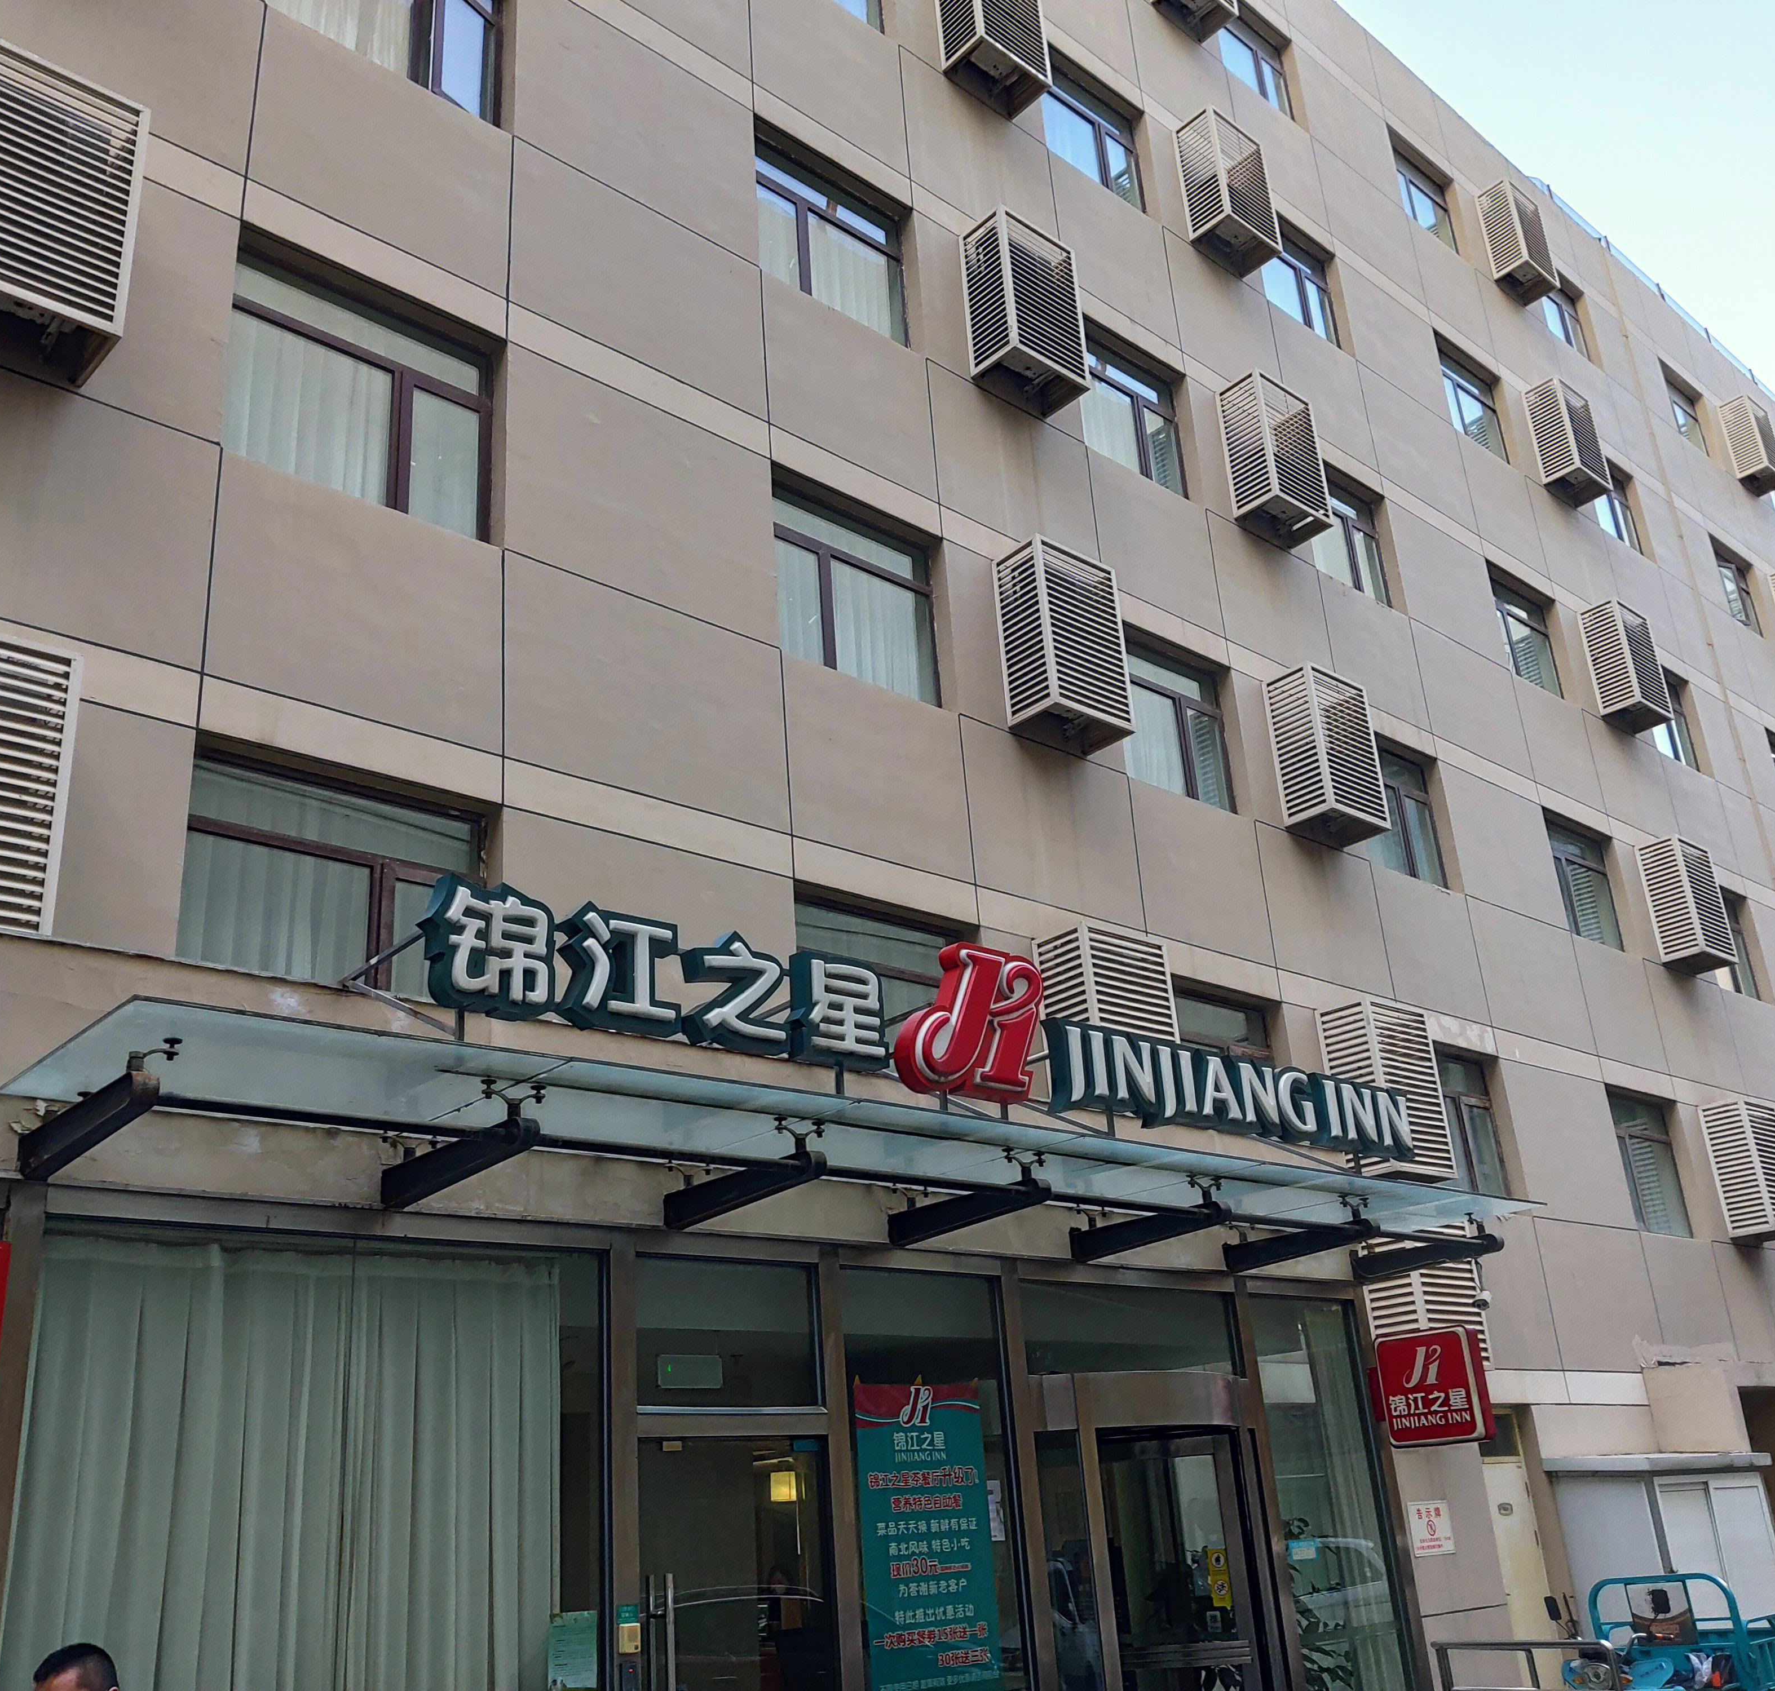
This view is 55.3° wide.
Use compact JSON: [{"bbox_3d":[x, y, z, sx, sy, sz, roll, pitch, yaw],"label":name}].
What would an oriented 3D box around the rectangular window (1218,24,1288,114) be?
[{"bbox_3d":[4.310,-9.385,20.352,1.680,1.528,0.092,16,-29,-40],"label":"rectangular window"}]

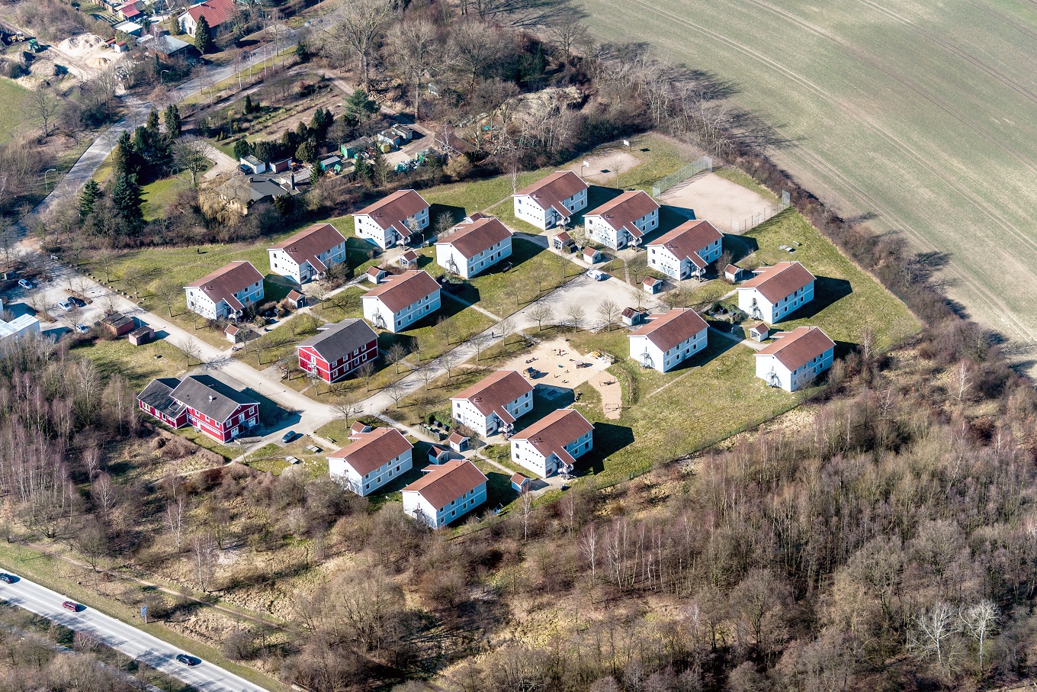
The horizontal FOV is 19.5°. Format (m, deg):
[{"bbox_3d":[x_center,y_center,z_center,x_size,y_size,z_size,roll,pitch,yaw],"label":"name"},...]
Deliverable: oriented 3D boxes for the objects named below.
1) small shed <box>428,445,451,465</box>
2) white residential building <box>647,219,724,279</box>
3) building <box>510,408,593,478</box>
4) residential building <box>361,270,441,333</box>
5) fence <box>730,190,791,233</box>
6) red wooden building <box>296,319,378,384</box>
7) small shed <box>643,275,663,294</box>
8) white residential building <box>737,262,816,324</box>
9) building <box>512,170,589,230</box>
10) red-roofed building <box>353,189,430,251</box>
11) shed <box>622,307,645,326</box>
[{"bbox_3d":[-18.780,25.520,709.980,3.880,3.350,3.280,-29,41,-36],"label":"small shed"},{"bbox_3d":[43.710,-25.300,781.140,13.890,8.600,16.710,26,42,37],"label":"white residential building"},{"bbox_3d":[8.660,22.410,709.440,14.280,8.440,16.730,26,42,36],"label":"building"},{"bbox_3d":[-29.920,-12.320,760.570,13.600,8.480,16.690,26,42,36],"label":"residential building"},{"bbox_3d":[64.270,-35.260,800.090,20.280,3.920,2.740,-29,41,-36],"label":"fence"},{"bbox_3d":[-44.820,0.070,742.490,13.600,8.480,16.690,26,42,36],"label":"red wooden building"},{"bbox_3d":[35.647,-16.437,804.932,3.418,3.666,3.931,27,43,37],"label":"small shed"},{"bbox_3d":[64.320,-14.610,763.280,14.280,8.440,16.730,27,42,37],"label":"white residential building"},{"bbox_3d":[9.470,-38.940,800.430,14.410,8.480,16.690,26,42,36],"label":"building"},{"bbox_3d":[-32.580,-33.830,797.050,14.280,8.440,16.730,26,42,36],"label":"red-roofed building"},{"bbox_3d":[28.480,-7.650,759.380,3.880,3.350,3.280,-27,40,-33],"label":"shed"}]

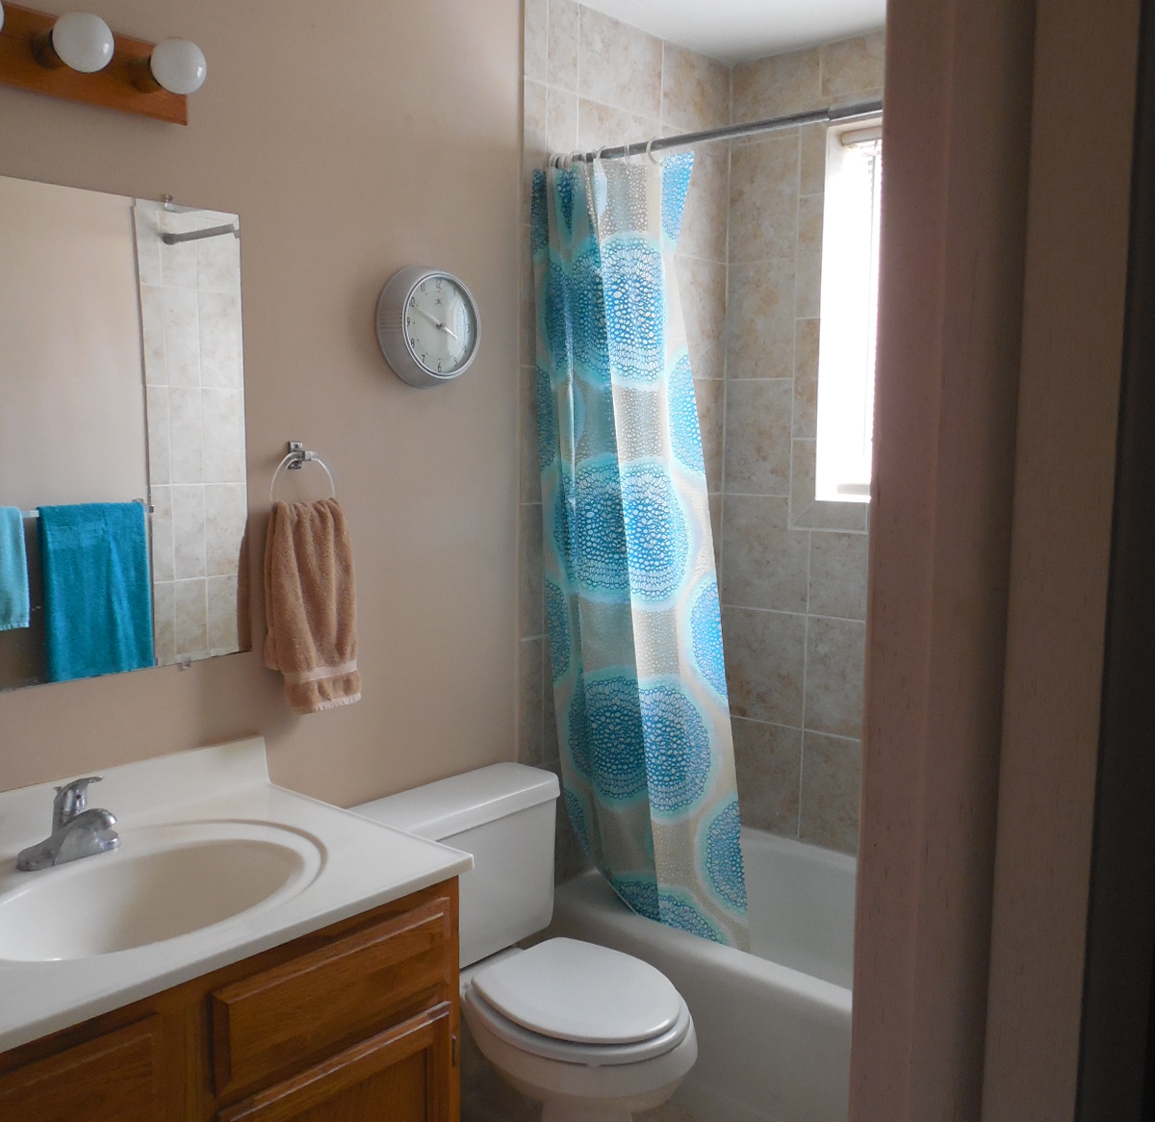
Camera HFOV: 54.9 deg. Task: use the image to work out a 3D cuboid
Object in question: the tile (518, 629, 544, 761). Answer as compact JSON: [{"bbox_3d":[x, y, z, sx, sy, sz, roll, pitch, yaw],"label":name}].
[{"bbox_3d":[-0.107,0.333,2.617,0.010,0.308,0.071,6,9,42],"label":"tile"}]

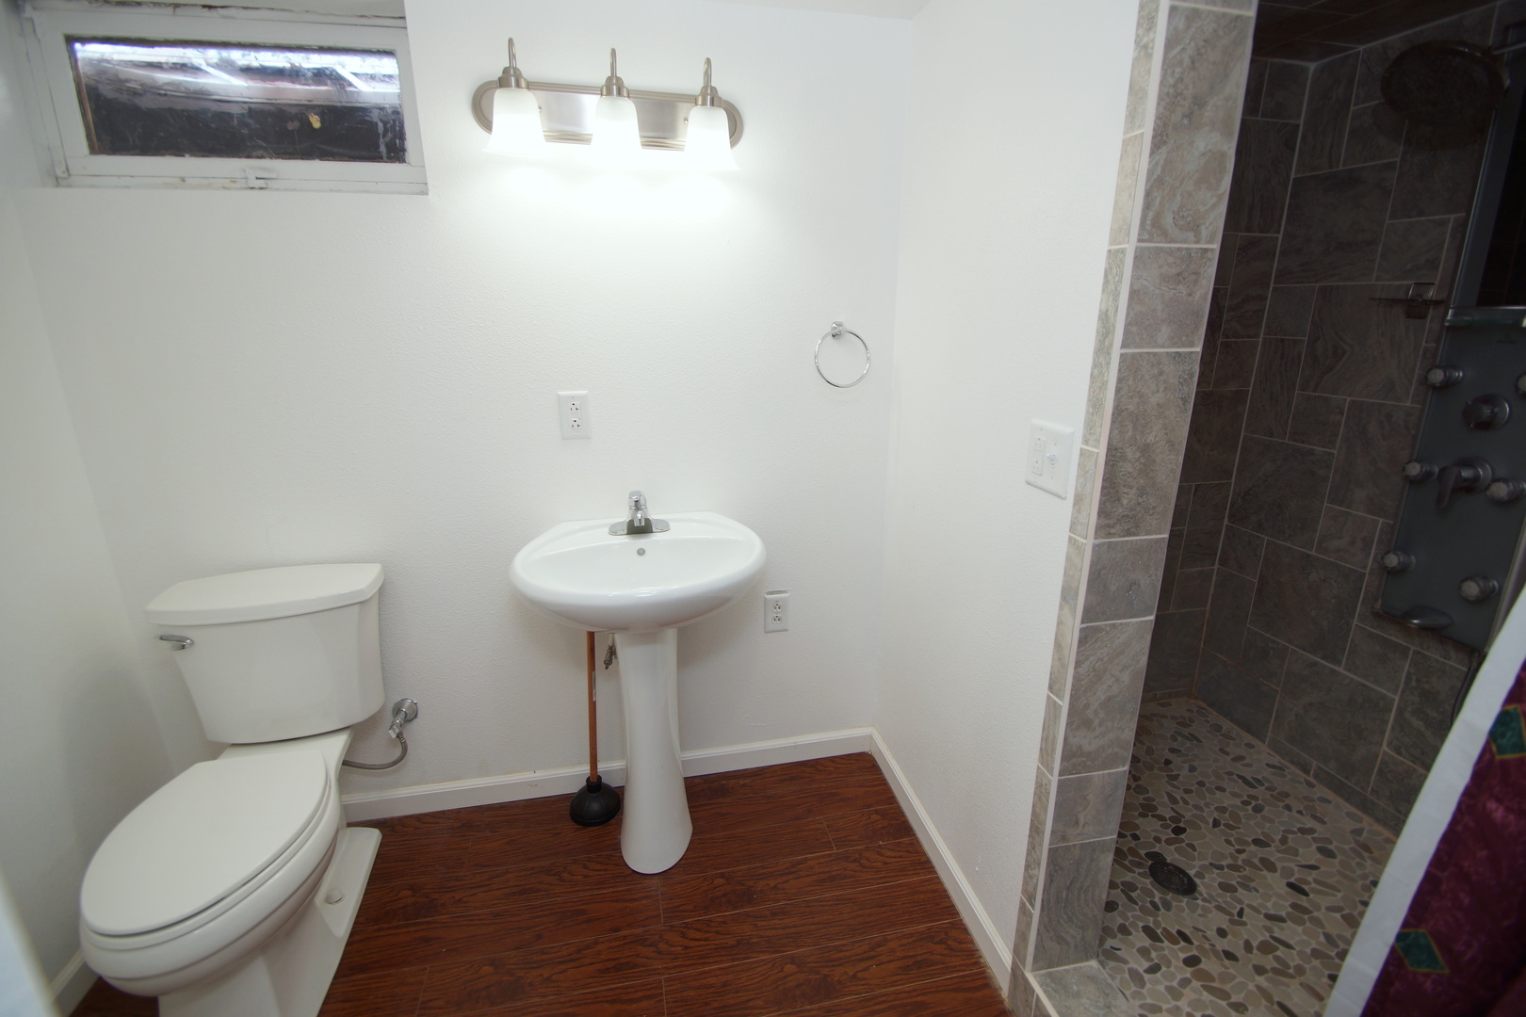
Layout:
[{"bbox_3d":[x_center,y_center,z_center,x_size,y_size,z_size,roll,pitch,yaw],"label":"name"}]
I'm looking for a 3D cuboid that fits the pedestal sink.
[{"bbox_3d":[-0.287,0.485,1.601,0.560,0.834,0.480,-3,16,-11],"label":"pedestal sink"}]

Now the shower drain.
[{"bbox_3d":[1.005,0.905,1.557,0.106,0.010,0.106,-3,16,-10],"label":"shower drain"}]

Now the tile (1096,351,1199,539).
[{"bbox_3d":[0.609,-0.097,1.017,0.140,0.299,0.010,-3,16,-11],"label":"tile"}]

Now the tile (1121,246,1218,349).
[{"bbox_3d":[0.612,-0.317,0.966,0.143,0.148,0.012,-3,15,-11],"label":"tile"}]

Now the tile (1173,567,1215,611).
[{"bbox_3d":[1.504,0.277,2.212,0.148,0.148,0.012,-3,15,-11],"label":"tile"}]

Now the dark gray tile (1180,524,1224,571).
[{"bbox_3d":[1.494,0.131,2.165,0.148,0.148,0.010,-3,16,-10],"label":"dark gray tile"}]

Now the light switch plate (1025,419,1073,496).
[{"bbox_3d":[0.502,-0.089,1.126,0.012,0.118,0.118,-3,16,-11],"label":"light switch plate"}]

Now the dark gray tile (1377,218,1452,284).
[{"bbox_3d":[1.631,-0.643,1.595,0.010,0.147,0.146,-3,16,-11],"label":"dark gray tile"}]

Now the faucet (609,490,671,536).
[{"bbox_3d":[-0.304,0.013,1.558,0.153,0.116,0.145,-3,16,-11],"label":"faucet"}]

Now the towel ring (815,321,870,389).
[{"bbox_3d":[0.218,-0.418,1.740,0.154,0.176,0.055,-3,16,-10],"label":"towel ring"}]

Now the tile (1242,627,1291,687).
[{"bbox_3d":[1.611,0.479,2.045,0.010,0.148,0.148,-3,16,-10],"label":"tile"}]

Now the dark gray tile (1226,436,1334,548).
[{"bbox_3d":[1.595,-0.054,1.968,0.010,0.299,0.297,-3,16,-11],"label":"dark gray tile"}]

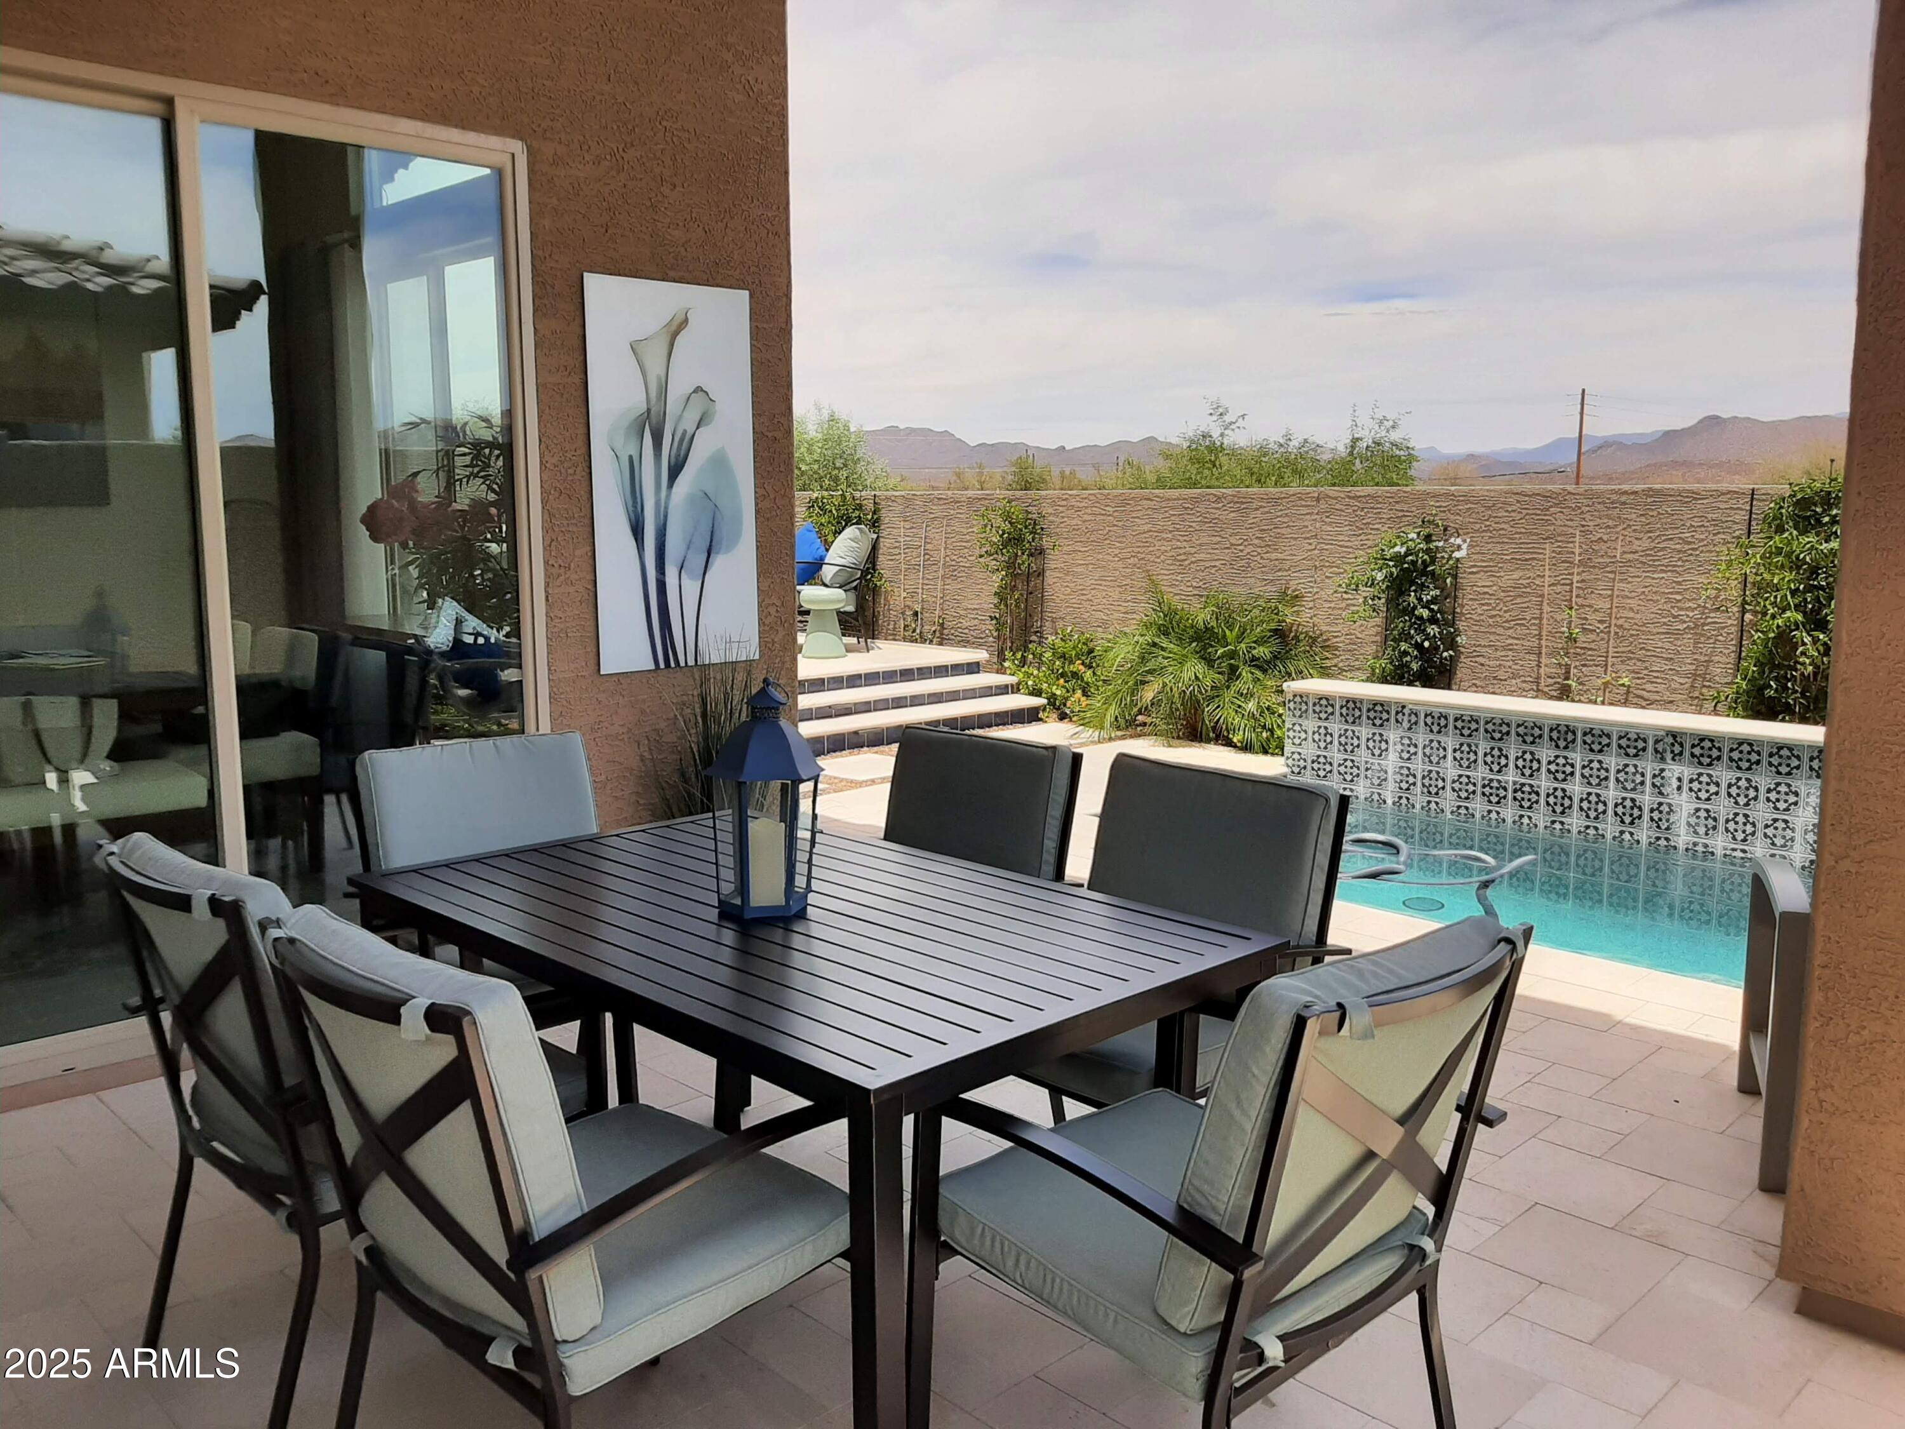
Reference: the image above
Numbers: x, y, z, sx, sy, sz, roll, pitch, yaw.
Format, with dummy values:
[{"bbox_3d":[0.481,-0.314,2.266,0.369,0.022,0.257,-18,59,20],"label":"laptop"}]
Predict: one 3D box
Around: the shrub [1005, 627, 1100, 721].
[{"bbox_3d":[0.752,-0.291,10.550,0.750,0.720,0.700,-1,8,0],"label":"shrub"}]

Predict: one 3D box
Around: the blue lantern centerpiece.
[{"bbox_3d":[-0.350,0.149,2.637,0.210,0.430,0.210,-2,8,-8],"label":"blue lantern centerpiece"}]

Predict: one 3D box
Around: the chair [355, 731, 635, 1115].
[{"bbox_3d":[-0.936,0.549,3.237,0.600,0.930,0.640,-7,10,-39],"label":"chair"}]

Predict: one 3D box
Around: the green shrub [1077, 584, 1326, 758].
[{"bbox_3d":[1.664,-0.303,9.550,1.600,1.100,1.400,-1,8,0],"label":"green shrub"}]

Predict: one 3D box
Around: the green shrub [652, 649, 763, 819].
[{"bbox_3d":[-0.732,0.307,4.541,0.440,1.060,0.420,-7,10,-41],"label":"green shrub"}]

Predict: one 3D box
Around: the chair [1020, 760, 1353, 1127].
[{"bbox_3d":[0.349,0.602,2.755,0.640,0.930,0.600,-7,10,-41],"label":"chair"}]

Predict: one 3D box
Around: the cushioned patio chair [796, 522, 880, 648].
[{"bbox_3d":[-0.978,-0.913,10.578,0.800,0.910,0.700,-1,8,-7],"label":"cushioned patio chair"}]

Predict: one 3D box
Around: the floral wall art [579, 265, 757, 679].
[{"bbox_3d":[-0.898,-0.771,4.661,0.605,1.225,0.030,-7,10,-41],"label":"floral wall art"}]

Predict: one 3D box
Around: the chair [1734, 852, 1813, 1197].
[{"bbox_3d":[2.168,0.595,3.098,0.720,0.820,0.720,3,8,25],"label":"chair"}]

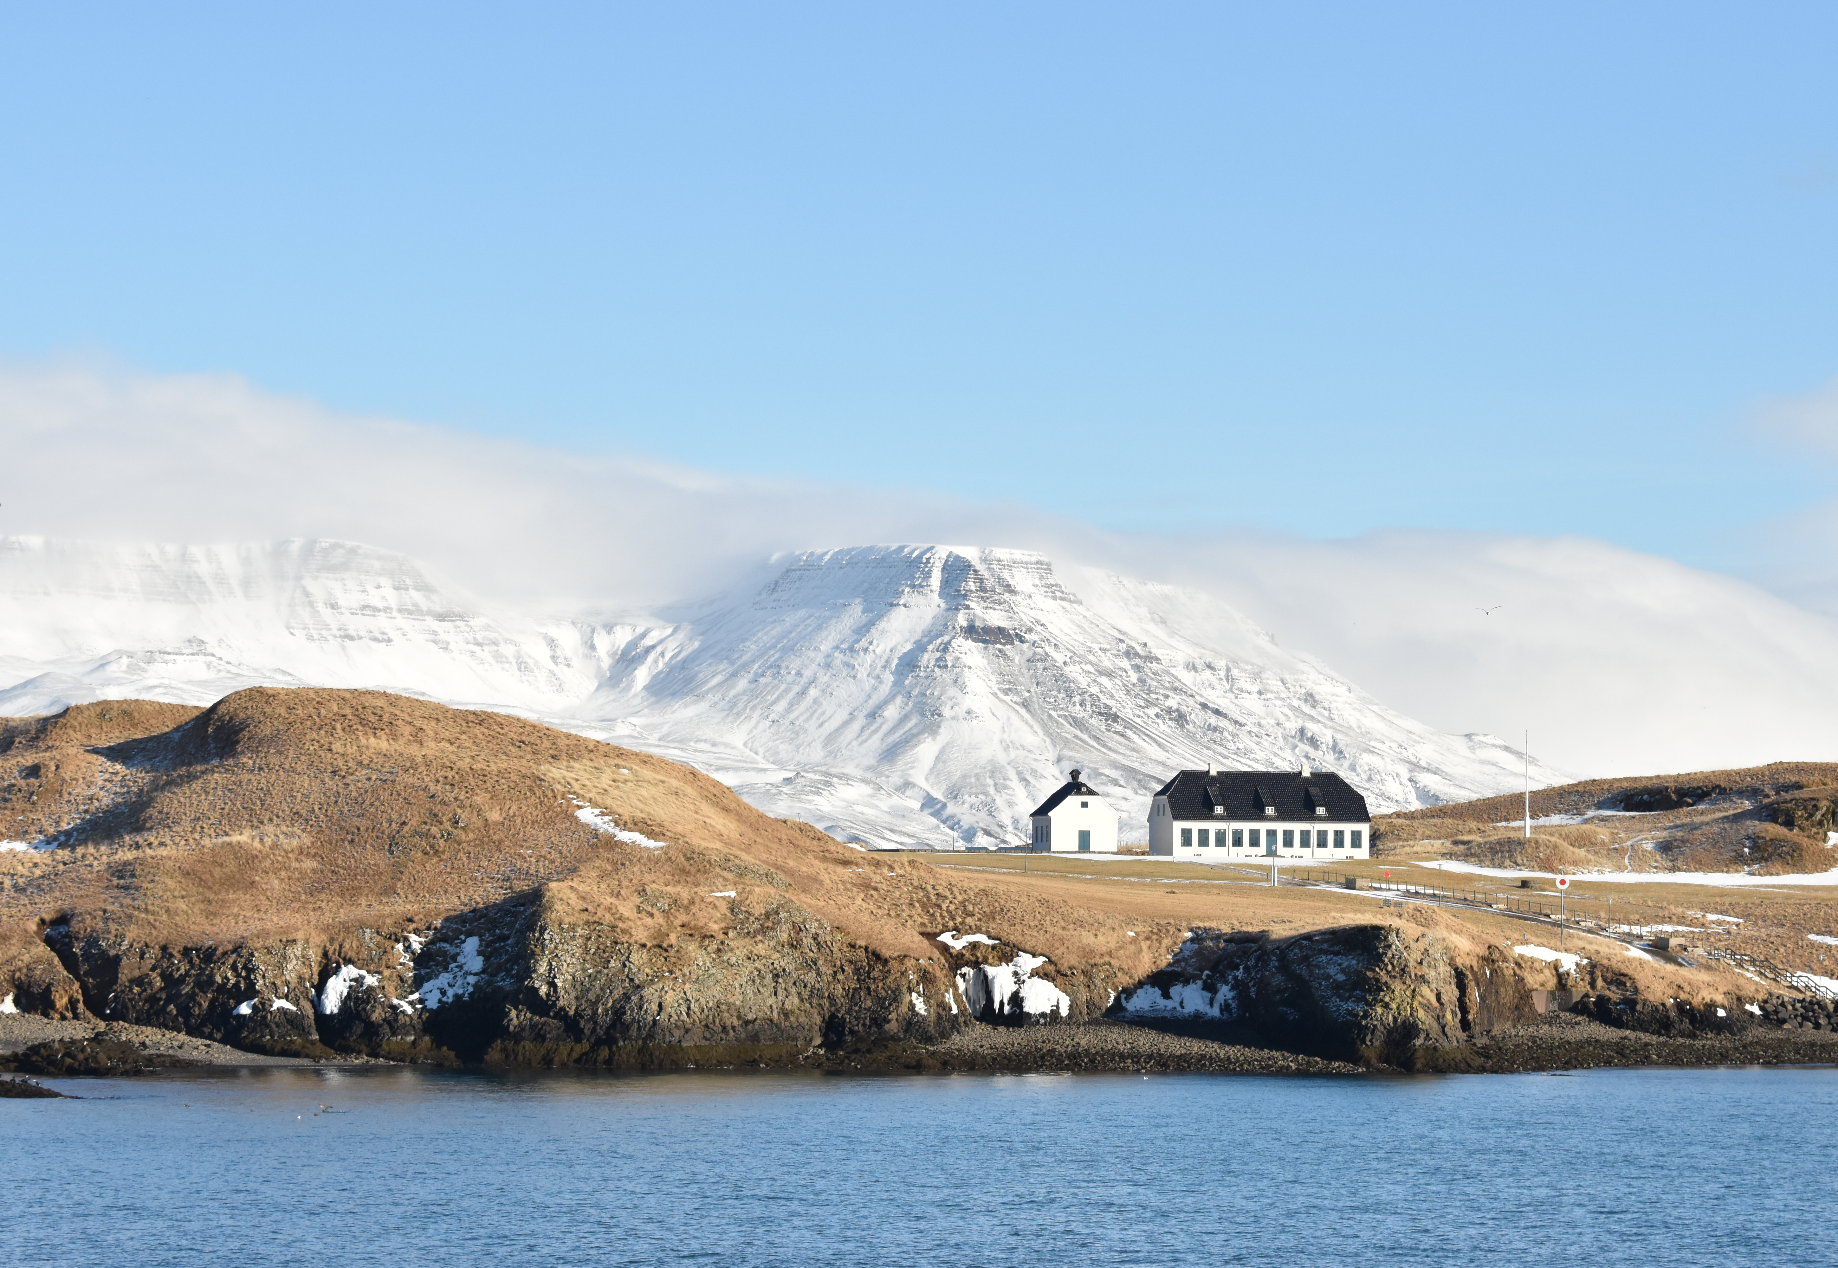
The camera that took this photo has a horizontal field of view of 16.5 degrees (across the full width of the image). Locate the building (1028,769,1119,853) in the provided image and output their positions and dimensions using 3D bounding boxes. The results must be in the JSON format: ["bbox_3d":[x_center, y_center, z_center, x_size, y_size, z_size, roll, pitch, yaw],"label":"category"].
[{"bbox_3d":[18.560,21.126,754.803,8.200,9.925,10.300,1,-3,-12],"label":"building"}]

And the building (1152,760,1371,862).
[{"bbox_3d":[40.441,21.063,752.708,24.200,11.419,11.700,1,-3,-12],"label":"building"}]

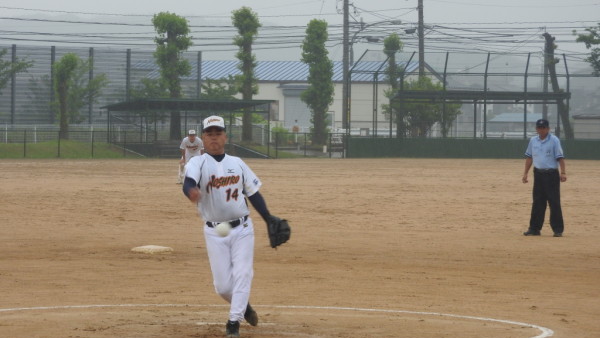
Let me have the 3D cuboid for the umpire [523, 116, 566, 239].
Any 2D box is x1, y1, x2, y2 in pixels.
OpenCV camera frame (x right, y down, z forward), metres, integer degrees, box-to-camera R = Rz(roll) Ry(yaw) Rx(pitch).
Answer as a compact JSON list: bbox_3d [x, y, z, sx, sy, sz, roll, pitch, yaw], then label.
[{"bbox_3d":[3.444,0.120,41.500,0.580,1.660,0.380,1,1,16],"label":"umpire"}]

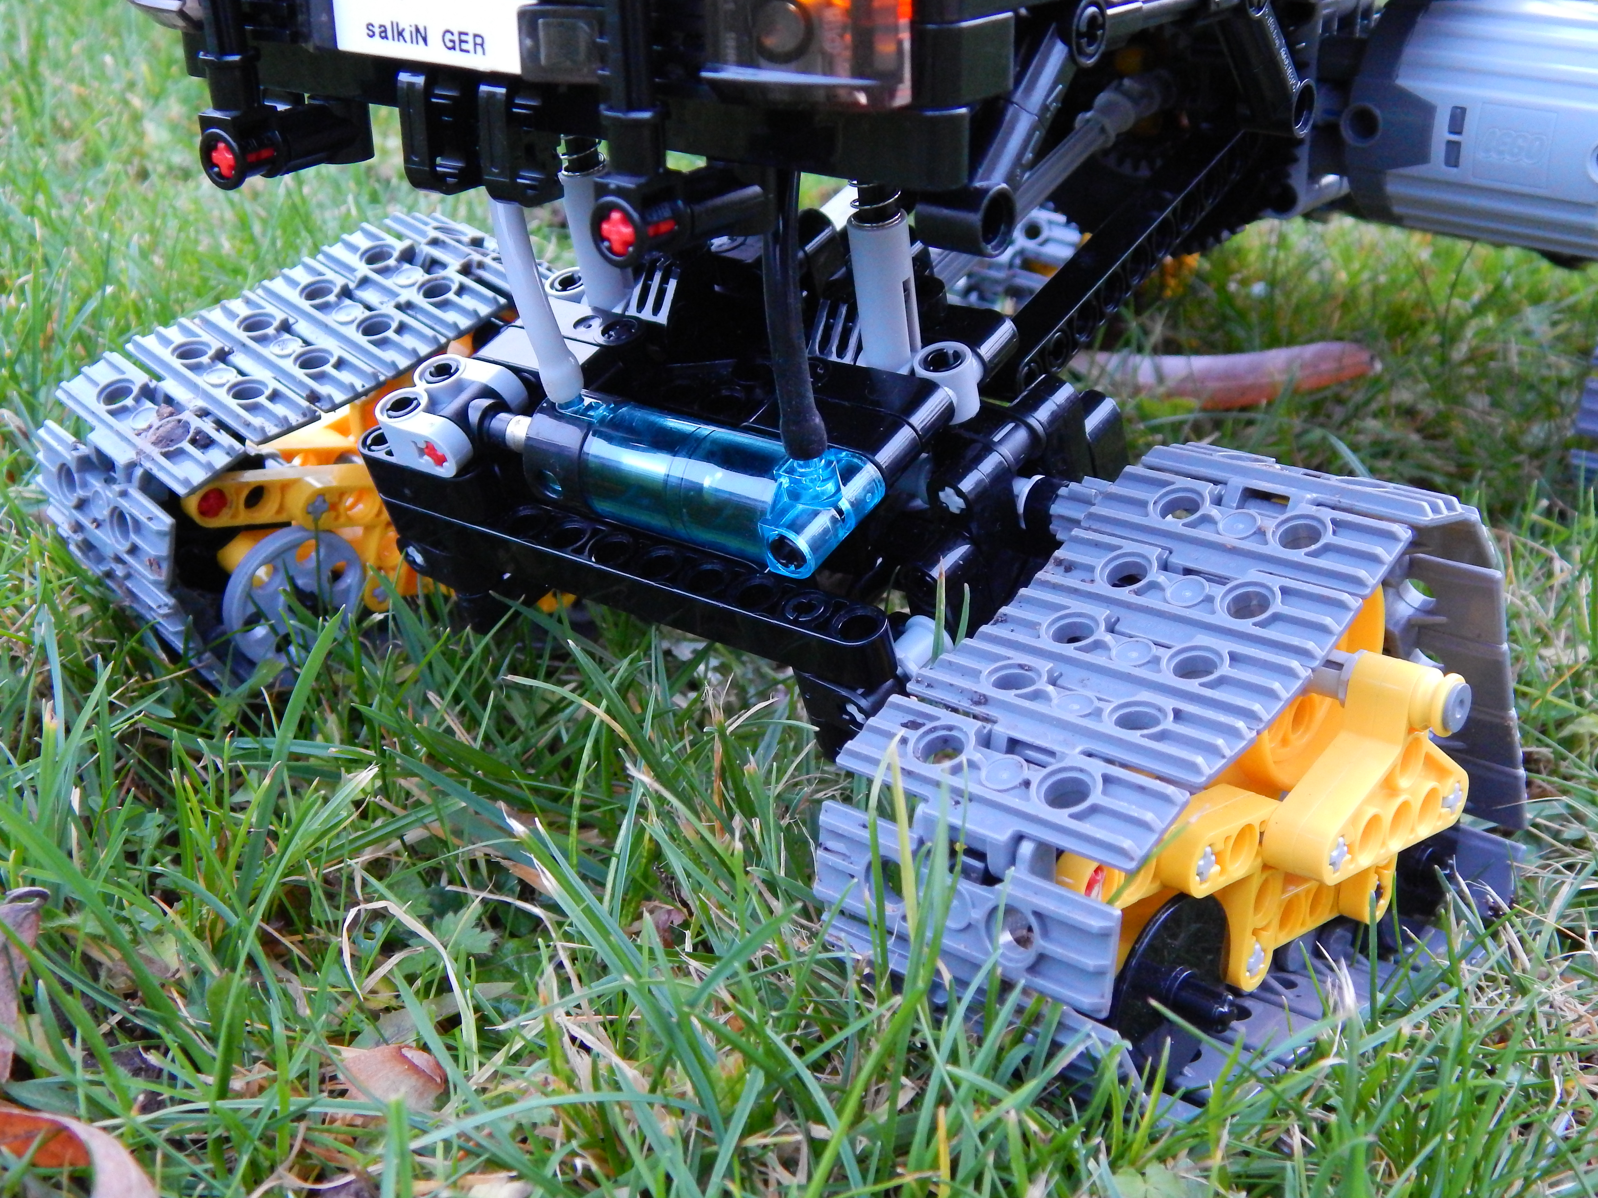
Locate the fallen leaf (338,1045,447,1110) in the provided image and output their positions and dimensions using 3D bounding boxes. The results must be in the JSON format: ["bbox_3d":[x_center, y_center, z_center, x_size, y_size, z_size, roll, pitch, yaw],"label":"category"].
[{"bbox_3d":[-0.044,0.052,0.215,0.014,0.007,0.012,1,20,0],"label":"fallen leaf"}]

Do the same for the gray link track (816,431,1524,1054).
[{"bbox_3d":[0.054,0.021,0.249,0.039,0.072,0.115,17,19,38],"label":"gray link track"}]

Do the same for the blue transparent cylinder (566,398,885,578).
[{"bbox_3d":[-0.011,-0.016,0.242,0.050,0.017,0.015,17,38,39],"label":"blue transparent cylinder"}]

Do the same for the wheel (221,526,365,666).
[{"bbox_3d":[-0.081,-0.001,0.314,0.024,0.024,0.005,-17,37,-39],"label":"wheel"}]

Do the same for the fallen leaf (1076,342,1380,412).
[{"bbox_3d":[0.106,-0.056,0.500,0.081,0.014,0.022,1,20,0],"label":"fallen leaf"}]

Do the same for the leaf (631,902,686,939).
[{"bbox_3d":[-0.018,0.041,0.252,0.009,0.005,0.007,1,20,0],"label":"leaf"}]

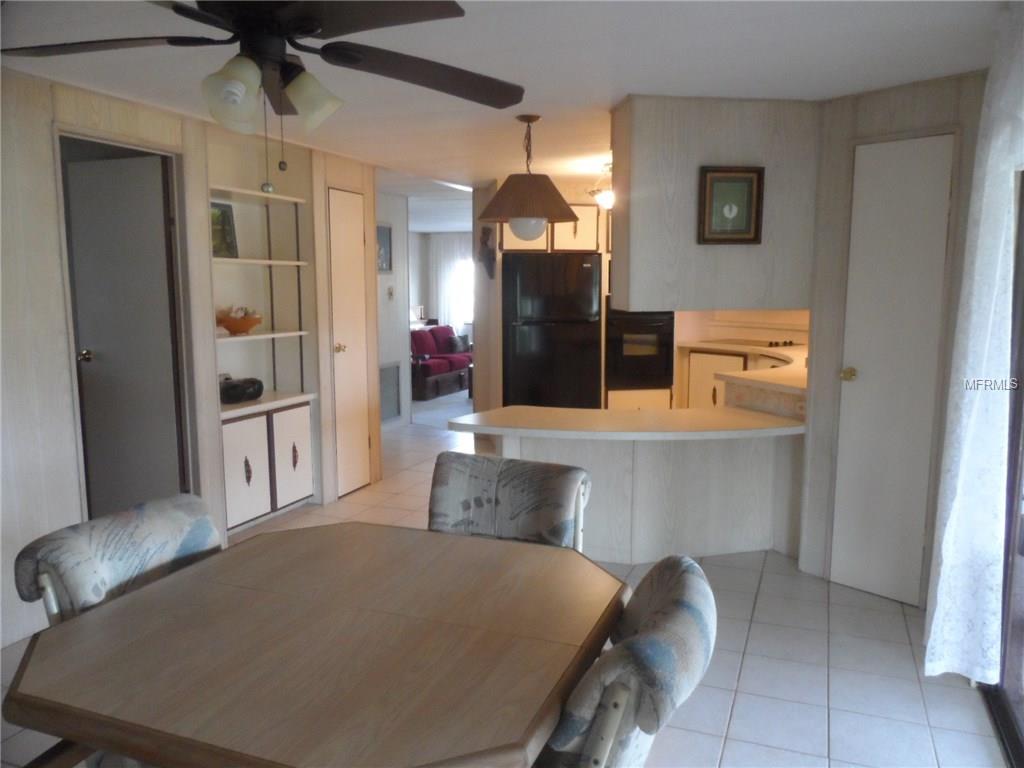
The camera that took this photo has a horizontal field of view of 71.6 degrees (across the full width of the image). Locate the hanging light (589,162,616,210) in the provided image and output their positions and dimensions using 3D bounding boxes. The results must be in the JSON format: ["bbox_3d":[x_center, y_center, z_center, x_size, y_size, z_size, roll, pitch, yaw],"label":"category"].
[{"bbox_3d":[0.670,-1.376,5.000,0.270,0.315,0.270,-1,8,-9],"label":"hanging light"}]

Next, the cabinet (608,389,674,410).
[{"bbox_3d":[1.023,0.267,6.104,0.561,0.499,0.420,-1,8,-10],"label":"cabinet"}]

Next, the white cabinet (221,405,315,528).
[{"bbox_3d":[-1.648,0.492,4.466,0.360,0.678,0.789,3,8,23],"label":"white cabinet"}]

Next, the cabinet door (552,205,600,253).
[{"bbox_3d":[0.497,-1.210,5.530,0.370,0.370,0.020,-1,7,-3],"label":"cabinet door"}]

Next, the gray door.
[{"bbox_3d":[-2.004,-0.108,3.734,0.591,2.066,0.045,2,8,18],"label":"gray door"}]

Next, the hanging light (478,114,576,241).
[{"bbox_3d":[0.086,-1.038,3.603,0.503,0.624,0.503,0,8,0],"label":"hanging light"}]

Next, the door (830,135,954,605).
[{"bbox_3d":[1.722,-0.035,3.232,0.393,2.062,0.045,7,11,44],"label":"door"}]

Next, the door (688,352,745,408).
[{"bbox_3d":[1.725,0.098,5.970,0.489,0.720,0.030,6,10,40],"label":"door"}]

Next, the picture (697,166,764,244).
[{"bbox_3d":[1.032,-0.834,3.316,0.310,0.356,0.030,-1,8,-7],"label":"picture"}]

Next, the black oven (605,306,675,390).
[{"bbox_3d":[0.971,-0.362,5.918,0.565,0.740,0.550,-1,8,-10],"label":"black oven"}]

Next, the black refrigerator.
[{"bbox_3d":[0.260,-0.215,5.965,0.785,1.707,0.720,-1,8,-8],"label":"black refrigerator"}]

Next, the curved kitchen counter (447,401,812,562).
[{"bbox_3d":[0.605,0.551,3.795,1.870,0.755,0.850,0,8,-3],"label":"curved kitchen counter"}]

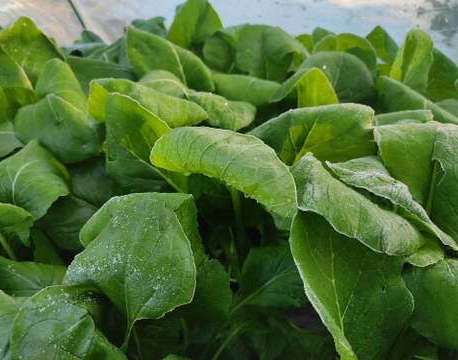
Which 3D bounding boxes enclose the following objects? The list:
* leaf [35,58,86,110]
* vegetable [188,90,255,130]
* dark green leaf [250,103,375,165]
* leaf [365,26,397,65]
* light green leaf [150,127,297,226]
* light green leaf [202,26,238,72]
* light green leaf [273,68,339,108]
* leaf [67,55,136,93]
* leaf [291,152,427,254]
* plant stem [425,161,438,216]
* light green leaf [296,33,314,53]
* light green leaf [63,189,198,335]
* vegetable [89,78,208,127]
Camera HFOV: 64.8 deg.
[{"bbox_3d":[-0.300,-0.174,0.650,0.068,0.072,0.070,-11,30,-19],"label":"leaf"},{"bbox_3d":[-0.016,-0.118,0.600,0.120,0.060,0.065,0,31,0],"label":"vegetable"},{"bbox_3d":[0.114,-0.069,0.530,0.161,0.070,0.080,0,28,0],"label":"dark green leaf"},{"bbox_3d":[0.393,-0.340,0.930,0.069,0.098,0.050,10,30,18],"label":"leaf"},{"bbox_3d":[-0.006,-0.006,0.430,0.159,0.098,0.088,0,31,0],"label":"light green leaf"},{"bbox_3d":[-0.022,-0.326,0.900,0.085,0.101,0.060,0,28,0],"label":"light green leaf"},{"bbox_3d":[0.139,-0.175,0.680,0.114,0.063,0.051,0,31,0],"label":"light green leaf"},{"bbox_3d":[-0.281,-0.240,0.820,0.150,0.085,0.065,0,31,0],"label":"leaf"},{"bbox_3d":[0.141,0.021,0.400,0.123,0.061,0.070,12,30,22],"label":"leaf"},{"bbox_3d":[0.257,0.012,0.460,0.011,0.078,0.014,0,31,0],"label":"plant stem"},{"bbox_3d":[0.204,-0.370,0.980,0.045,0.052,0.050,0,28,0],"label":"light green leaf"},{"bbox_3d":[-0.099,0.089,0.390,0.114,0.115,0.080,-6,29,-11],"label":"light green leaf"},{"bbox_3d":[-0.126,-0.130,0.600,0.174,0.059,0.080,0,28,0],"label":"vegetable"}]

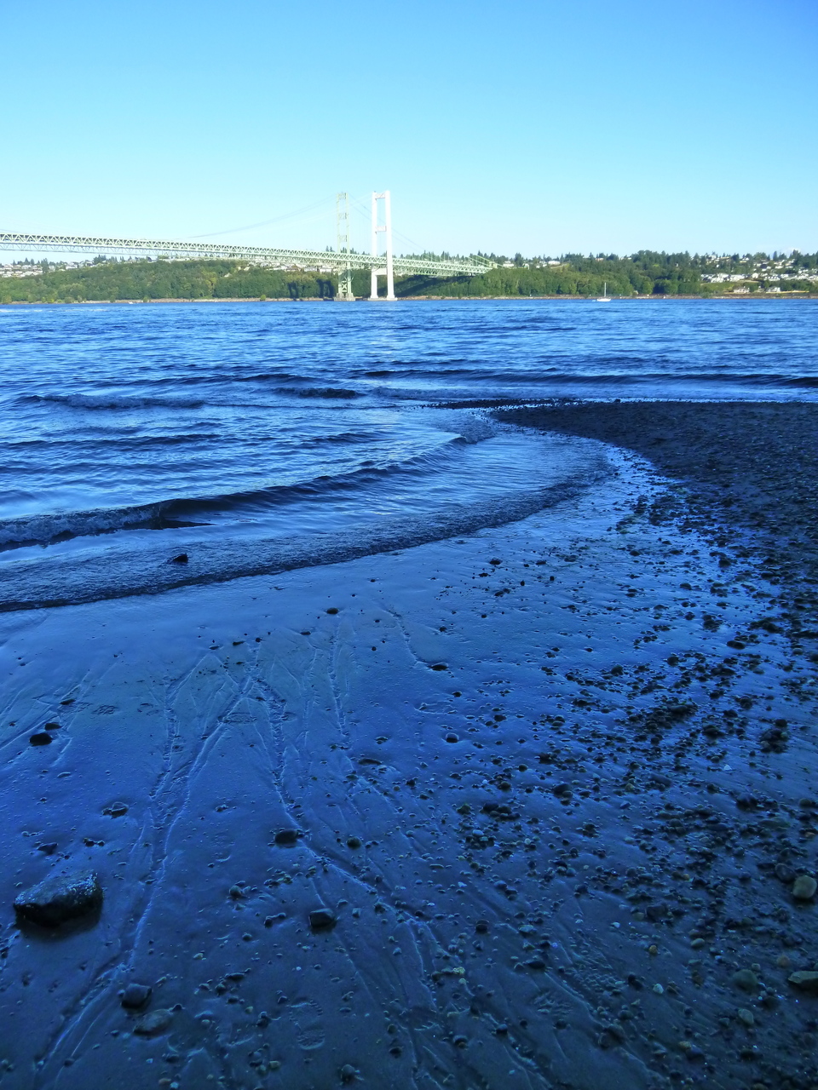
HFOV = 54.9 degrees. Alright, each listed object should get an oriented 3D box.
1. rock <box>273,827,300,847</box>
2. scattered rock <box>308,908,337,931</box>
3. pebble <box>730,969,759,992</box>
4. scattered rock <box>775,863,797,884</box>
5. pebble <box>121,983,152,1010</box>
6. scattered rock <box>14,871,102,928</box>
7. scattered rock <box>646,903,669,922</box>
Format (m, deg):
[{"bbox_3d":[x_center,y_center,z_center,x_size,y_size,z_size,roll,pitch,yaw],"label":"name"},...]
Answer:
[{"bbox_3d":[-0.386,0.916,2.478,0.077,0.032,0.054,-3,16,-8],"label":"rock"},{"bbox_3d":[-0.235,1.008,2.128,0.071,0.035,0.048,-2,15,-5],"label":"scattered rock"},{"bbox_3d":[0.814,1.052,1.905,0.058,0.032,0.046,3,16,14],"label":"pebble"},{"bbox_3d":[1.082,0.943,2.264,0.035,0.042,0.054,-14,20,-38],"label":"scattered rock"},{"bbox_3d":[-0.653,1.083,1.893,0.066,0.030,0.055,-4,16,-10],"label":"pebble"},{"bbox_3d":[-0.969,0.979,2.184,0.222,0.088,0.138,-5,16,-15],"label":"scattered rock"},{"bbox_3d":[0.670,0.992,2.124,0.055,0.035,0.041,-2,15,-5],"label":"scattered rock"}]

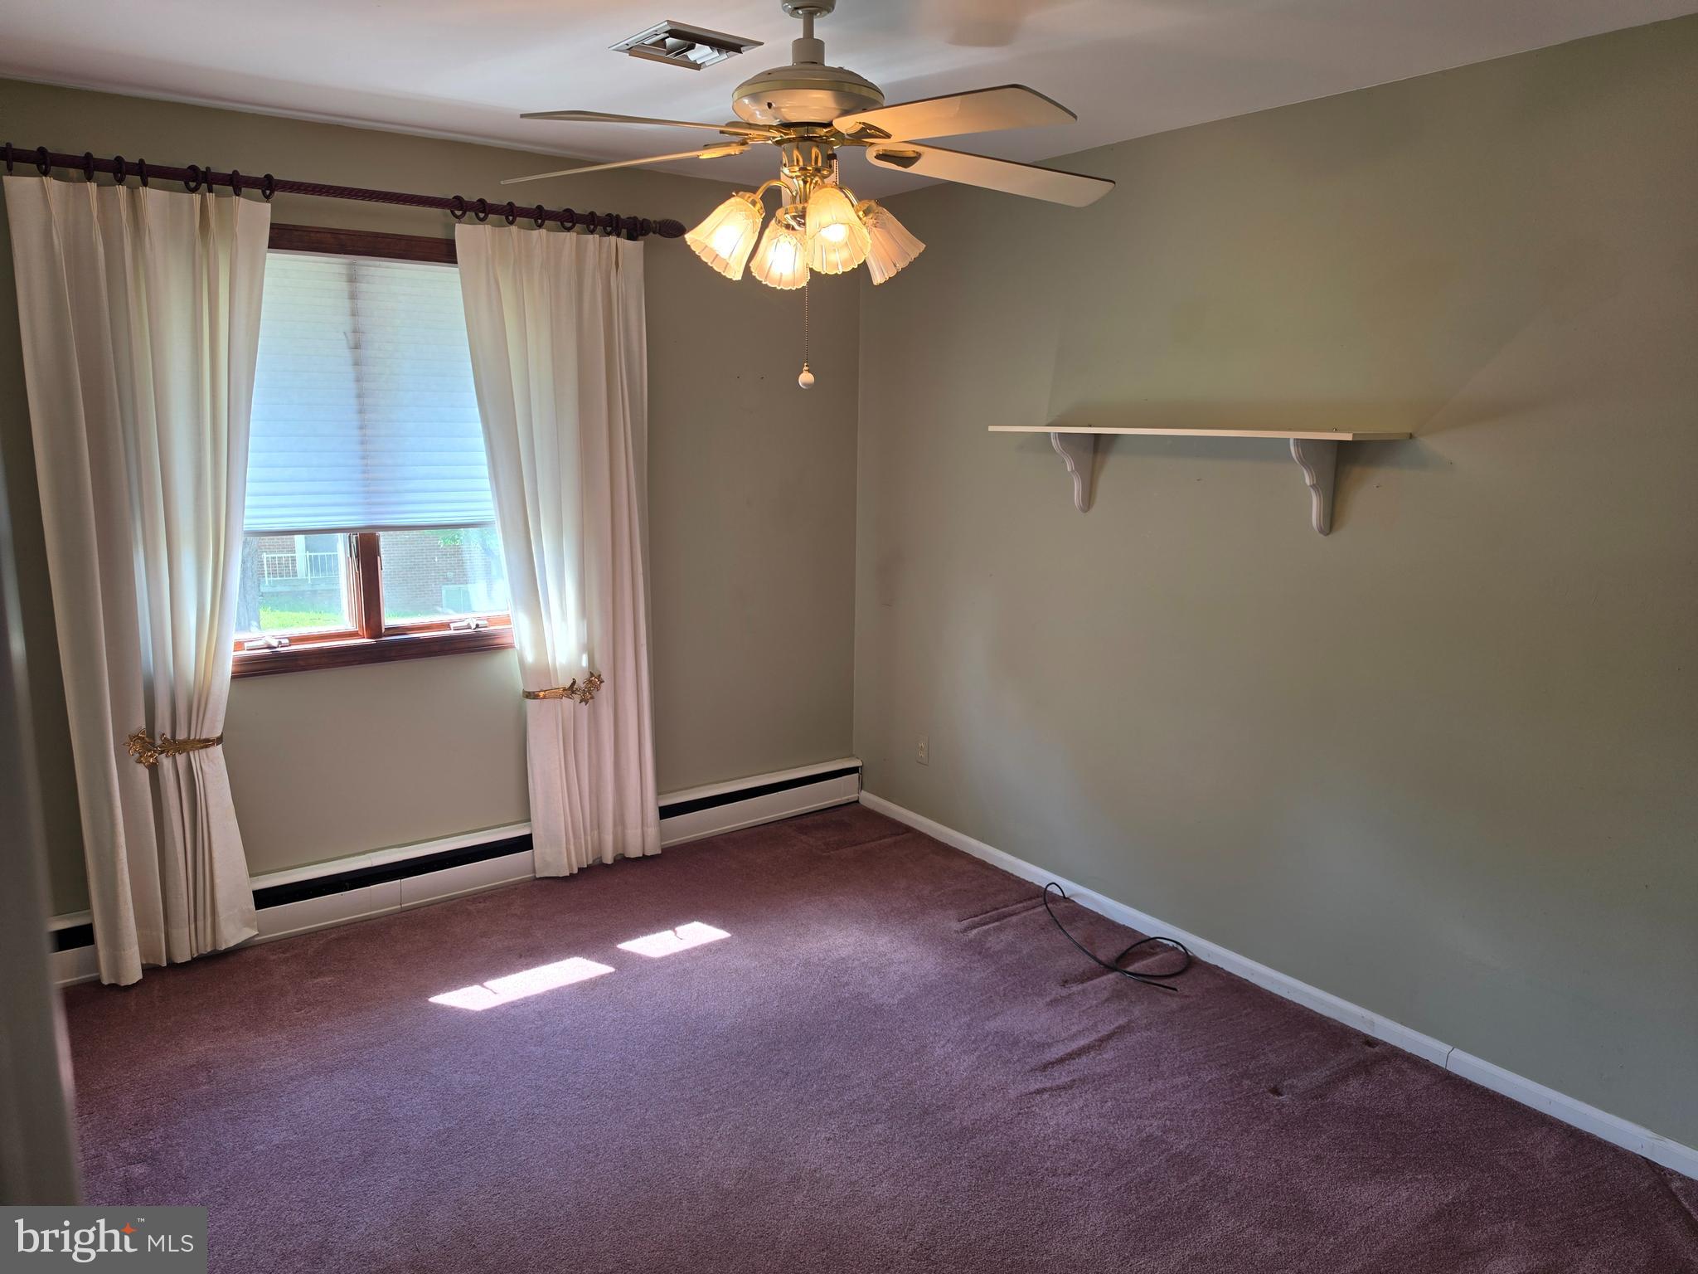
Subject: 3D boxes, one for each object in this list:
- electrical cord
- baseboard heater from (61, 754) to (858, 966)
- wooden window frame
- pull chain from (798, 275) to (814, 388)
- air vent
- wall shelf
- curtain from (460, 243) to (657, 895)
[{"bbox_3d":[0.814,0.941,3.604,0.273,0.056,0.707,-8,14,-37],"label":"electrical cord"},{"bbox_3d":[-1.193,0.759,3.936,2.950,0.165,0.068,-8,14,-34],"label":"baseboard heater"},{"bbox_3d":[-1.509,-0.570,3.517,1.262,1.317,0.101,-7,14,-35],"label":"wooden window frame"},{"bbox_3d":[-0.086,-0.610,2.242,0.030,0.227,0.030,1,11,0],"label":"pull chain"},{"bbox_3d":[-0.366,-1.315,2.542,0.249,0.035,0.252,-8,14,-37],"label":"air vent"},{"bbox_3d":[0.918,-0.451,3.212,0.286,0.275,1.211,-8,14,-37],"label":"wall shelf"},{"bbox_3d":[-0.949,-0.228,3.813,0.646,2.180,0.151,-7,14,-35],"label":"curtain"}]

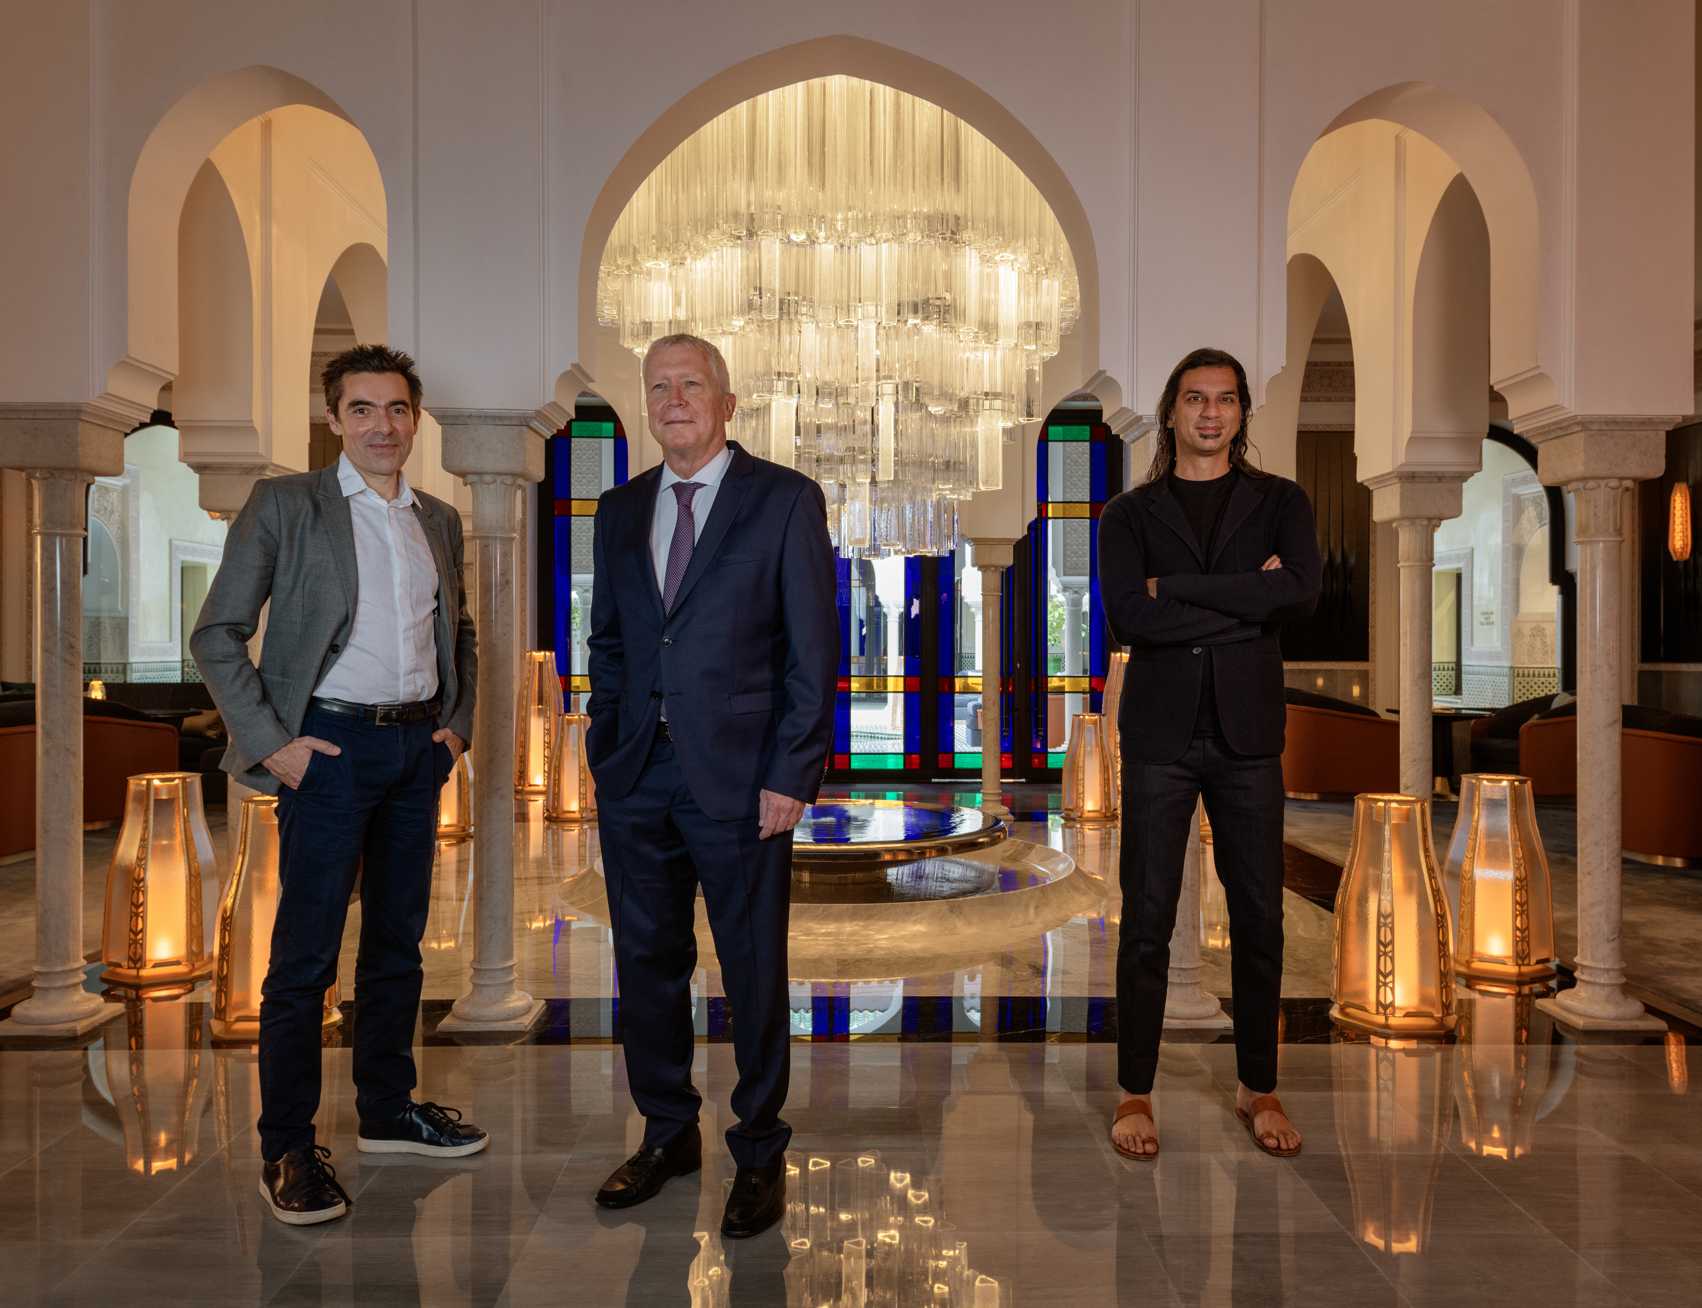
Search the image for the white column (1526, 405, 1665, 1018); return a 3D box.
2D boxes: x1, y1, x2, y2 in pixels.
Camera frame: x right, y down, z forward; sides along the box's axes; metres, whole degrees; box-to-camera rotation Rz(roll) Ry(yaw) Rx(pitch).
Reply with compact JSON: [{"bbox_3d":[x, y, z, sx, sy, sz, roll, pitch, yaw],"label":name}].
[{"bbox_3d":[2.280,0.202,3.970,0.270,1.805,0.270,0,0,-1],"label":"white column"}]

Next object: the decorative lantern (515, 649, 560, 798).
[{"bbox_3d":[-2.415,0.523,10.200,0.420,1.070,0.410,0,0,-10],"label":"decorative lantern"}]

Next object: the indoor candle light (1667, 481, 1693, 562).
[{"bbox_3d":[6.532,-1.026,10.303,0.130,0.635,0.190,0,0,-1],"label":"indoor candle light"}]

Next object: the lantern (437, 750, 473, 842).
[{"bbox_3d":[-2.385,0.718,7.665,0.360,0.690,0.360,0,0,-1],"label":"lantern"}]

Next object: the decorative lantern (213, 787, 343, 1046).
[{"bbox_3d":[-1.728,0.770,3.930,0.380,0.665,0.370,0,0,-22],"label":"decorative lantern"}]

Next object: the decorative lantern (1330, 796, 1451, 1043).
[{"bbox_3d":[1.633,0.770,3.940,0.375,0.665,0.375,0,0,25],"label":"decorative lantern"}]

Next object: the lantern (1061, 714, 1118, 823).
[{"bbox_3d":[1.559,0.722,8.518,0.360,0.690,0.360,0,0,-1],"label":"lantern"}]

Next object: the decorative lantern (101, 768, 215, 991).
[{"bbox_3d":[-2.334,0.763,4.410,0.380,0.672,0.370,0,0,-20],"label":"decorative lantern"}]

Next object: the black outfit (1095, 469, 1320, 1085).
[{"bbox_3d":[0.807,0.292,2.950,0.510,1.430,0.360,0,0,12],"label":"black outfit"}]

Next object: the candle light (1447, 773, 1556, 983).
[{"bbox_3d":[2.252,0.764,4.530,0.375,0.668,0.370,0,0,20],"label":"candle light"}]

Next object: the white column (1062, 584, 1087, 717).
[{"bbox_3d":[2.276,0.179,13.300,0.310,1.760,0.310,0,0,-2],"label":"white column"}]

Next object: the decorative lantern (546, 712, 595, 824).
[{"bbox_3d":[-1.794,0.735,8.500,0.385,0.670,0.375,0,0,-10],"label":"decorative lantern"}]

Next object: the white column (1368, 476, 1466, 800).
[{"bbox_3d":[2.253,0.192,5.248,0.270,1.805,0.270,0,0,-1],"label":"white column"}]

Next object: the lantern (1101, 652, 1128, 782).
[{"bbox_3d":[2.152,0.523,10.200,0.420,1.070,0.410,0,0,0],"label":"lantern"}]

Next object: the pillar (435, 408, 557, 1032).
[{"bbox_3d":[-1.064,0.194,3.899,0.270,1.805,0.270,0,0,-1],"label":"pillar"}]

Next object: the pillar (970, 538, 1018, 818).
[{"bbox_3d":[0.903,0.162,8.565,0.270,1.805,0.270,0,0,-1],"label":"pillar"}]

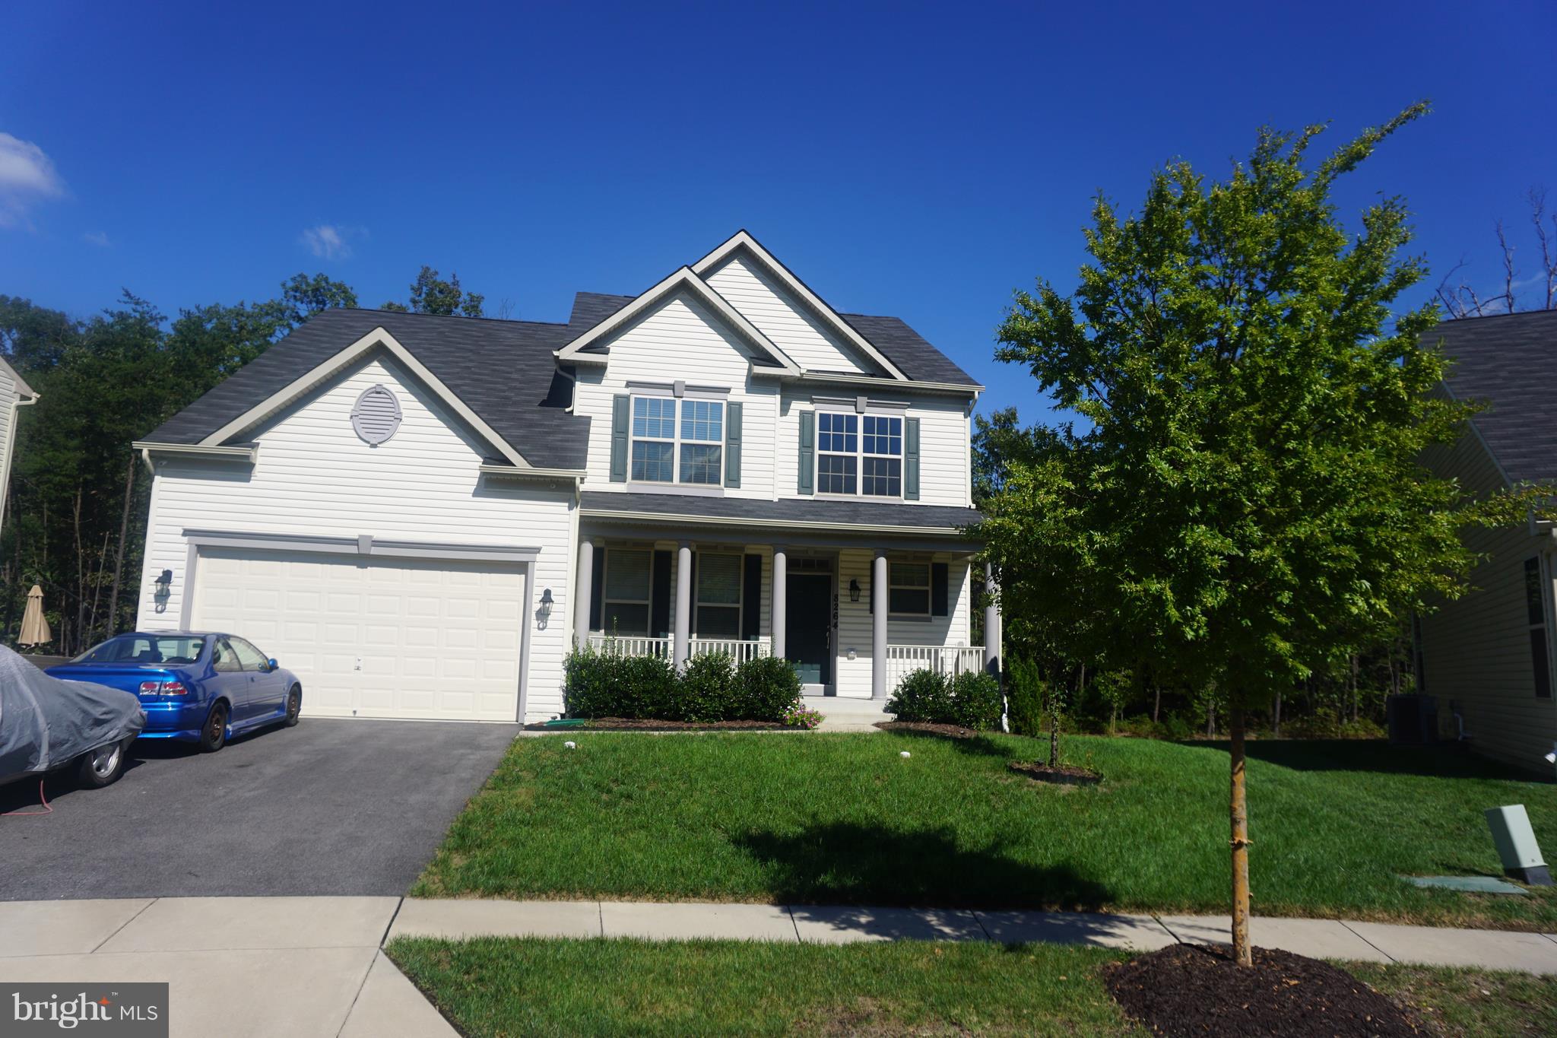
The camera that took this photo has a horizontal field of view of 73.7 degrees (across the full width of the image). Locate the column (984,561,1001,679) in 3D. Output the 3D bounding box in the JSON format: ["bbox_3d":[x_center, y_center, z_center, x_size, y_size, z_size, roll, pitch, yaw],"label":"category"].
[{"bbox_3d":[3.737,1.881,17.915,0.210,2.480,0.210,3,-9,-9],"label":"column"}]

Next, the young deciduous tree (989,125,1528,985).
[{"bbox_3d":[2.616,0.073,6.025,2.950,4.750,2.950,-2,-10,23],"label":"young deciduous tree"}]

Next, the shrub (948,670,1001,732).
[{"bbox_3d":[3.212,2.969,16.890,0.900,0.950,0.900,3,-9,-9],"label":"shrub"}]

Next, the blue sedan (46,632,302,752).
[{"bbox_3d":[-7.408,2.106,13.131,1.700,1.310,4.390,3,-5,-7],"label":"blue sedan"}]

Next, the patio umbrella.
[{"bbox_3d":[-15.830,2.595,21.891,0.720,2.400,0.720,3,-9,-9],"label":"patio umbrella"}]

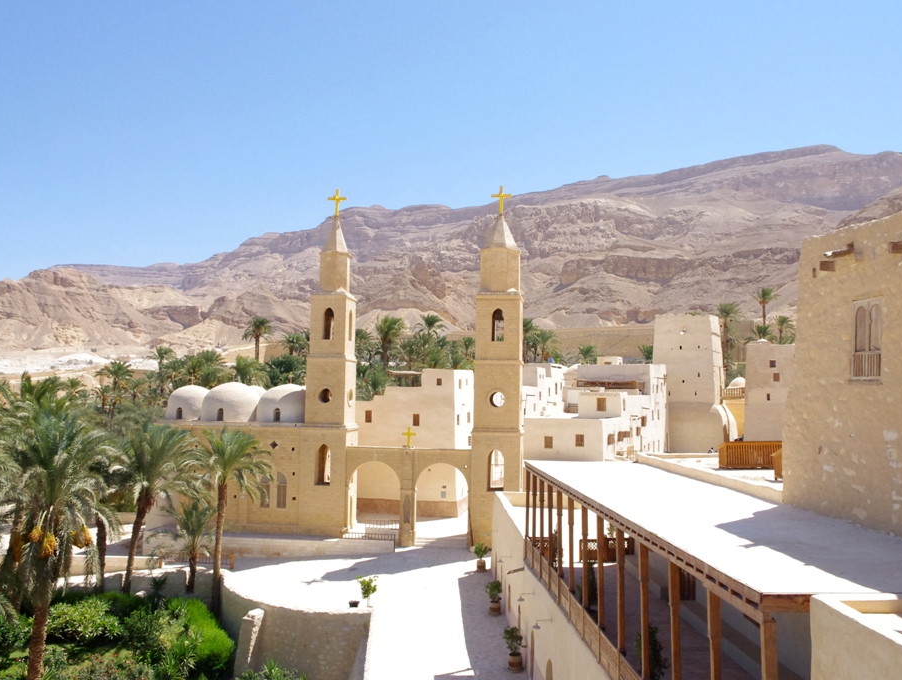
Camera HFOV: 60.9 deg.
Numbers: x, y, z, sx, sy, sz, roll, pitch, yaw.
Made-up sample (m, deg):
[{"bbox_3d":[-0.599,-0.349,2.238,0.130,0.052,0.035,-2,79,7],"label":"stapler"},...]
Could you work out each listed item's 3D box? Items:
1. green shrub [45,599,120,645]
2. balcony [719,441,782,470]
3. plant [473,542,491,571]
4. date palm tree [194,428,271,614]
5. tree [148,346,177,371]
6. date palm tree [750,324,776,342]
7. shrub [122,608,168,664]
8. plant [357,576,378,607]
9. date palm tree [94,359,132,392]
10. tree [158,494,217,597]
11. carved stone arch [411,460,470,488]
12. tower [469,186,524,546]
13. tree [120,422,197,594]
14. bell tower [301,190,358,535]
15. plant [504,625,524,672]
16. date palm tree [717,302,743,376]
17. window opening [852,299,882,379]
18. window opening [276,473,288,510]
[{"bbox_3d":[-19.496,14.859,40.800,3.481,2.163,2.785,3,-5,-26],"label":"green shrub"},{"bbox_3d":[11.354,4.337,28.831,2.350,1.000,0.600,1,-5,-2],"label":"balcony"},{"bbox_3d":[1.993,13.724,48.657,1.050,1.620,1.050,1,-5,-2],"label":"plant"},{"bbox_3d":[-12.705,10.586,44.600,4.275,10.814,4.275,2,-5,-16],"label":"date palm tree"},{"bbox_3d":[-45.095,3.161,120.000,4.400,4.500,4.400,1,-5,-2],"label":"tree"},{"bbox_3d":[44.674,1.638,110.000,3.907,7.762,3.907,-2,-5,22],"label":"date palm tree"},{"bbox_3d":[-15.105,14.543,37.800,2.063,2.555,2.063,2,-5,-22],"label":"shrub"},{"bbox_3d":[-4.334,13.013,39.875,1.000,1.500,1.000,1,-5,-2],"label":"plant"},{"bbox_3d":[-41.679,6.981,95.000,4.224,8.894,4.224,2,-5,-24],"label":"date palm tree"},{"bbox_3d":[-15.794,12.118,45.800,3.300,5.700,3.200,1,-5,-2],"label":"tree"},{"bbox_3d":[-0.710,9.141,52.200,3.873,1.747,0.700,0,-5,9],"label":"carved stone arch"},{"bbox_3d":[3.202,1.835,52.800,3.349,24.237,3.349,0,-5,8],"label":"tower"},{"bbox_3d":[-17.085,10.197,44.800,4.172,10.698,4.172,2,-5,-21],"label":"tree"},{"bbox_3d":[-9.035,1.272,58.902,3.450,26.000,3.600,0,-5,5],"label":"bell tower"},{"bbox_3d":[2.494,12.313,30.644,0.800,1.750,0.800,1,-5,-2],"label":"plant"},{"bbox_3d":[41.907,0.200,115.000,3.589,11.733,3.589,-1,-5,20],"label":"date palm tree"},{"bbox_3d":[8.676,-0.031,16.004,0.220,1.650,1.050,1,-5,-1],"label":"window opening"},{"bbox_3d":[-12.514,11.128,56.768,0.800,2.600,0.250,0,-5,5],"label":"window opening"}]

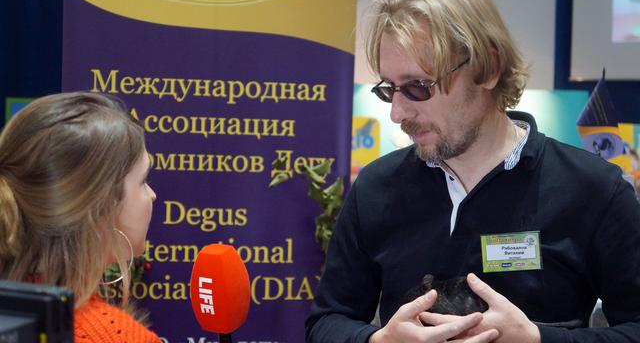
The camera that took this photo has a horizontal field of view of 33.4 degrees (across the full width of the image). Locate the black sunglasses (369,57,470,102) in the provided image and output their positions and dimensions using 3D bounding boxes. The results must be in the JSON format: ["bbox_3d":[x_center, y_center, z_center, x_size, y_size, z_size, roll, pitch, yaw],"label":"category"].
[{"bbox_3d":[0.163,-0.140,1.563,0.134,0.041,0.137,-36,21,-34],"label":"black sunglasses"}]

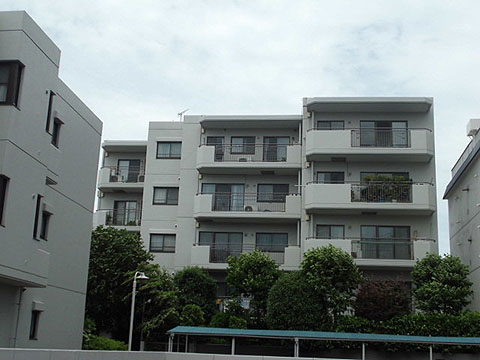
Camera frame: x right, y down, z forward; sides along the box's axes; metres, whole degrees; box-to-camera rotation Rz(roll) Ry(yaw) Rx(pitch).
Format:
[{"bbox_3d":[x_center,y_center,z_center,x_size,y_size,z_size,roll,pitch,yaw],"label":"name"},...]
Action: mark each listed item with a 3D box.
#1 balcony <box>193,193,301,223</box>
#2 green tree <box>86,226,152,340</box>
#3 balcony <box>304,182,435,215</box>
[{"bbox_3d":[0.449,1.591,38.469,5.850,1.390,1.400,1,-14,6],"label":"balcony"},{"bbox_3d":[-5.182,4.329,29.069,3.093,4.827,2.938,1,-14,6],"label":"green tree"},{"bbox_3d":[6.459,0.988,34.726,6.300,1.390,1.400,1,-14,6],"label":"balcony"}]

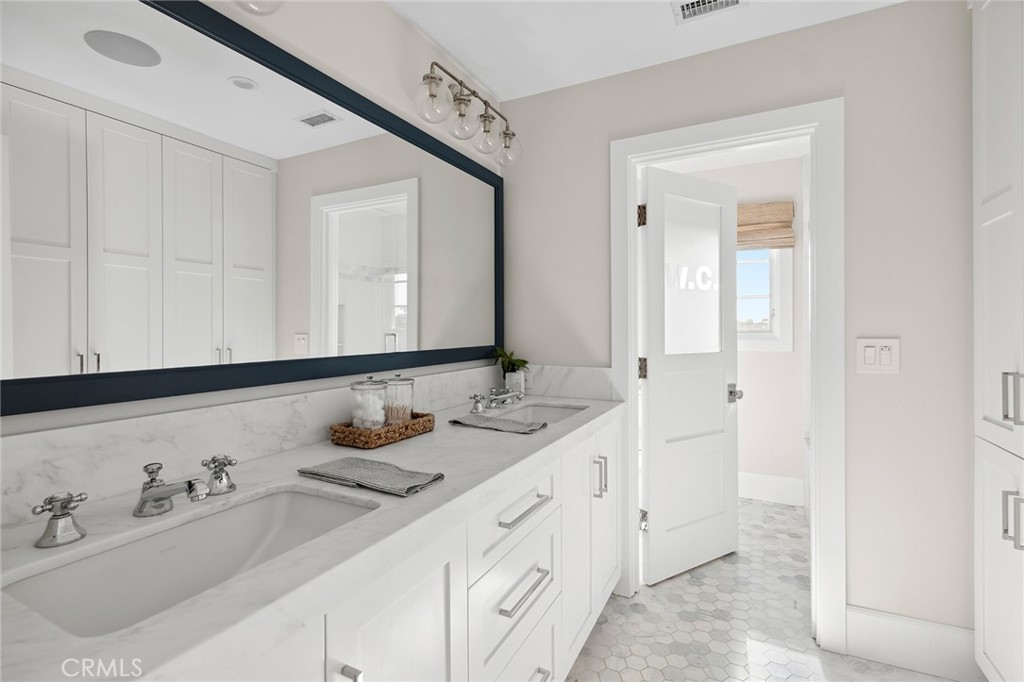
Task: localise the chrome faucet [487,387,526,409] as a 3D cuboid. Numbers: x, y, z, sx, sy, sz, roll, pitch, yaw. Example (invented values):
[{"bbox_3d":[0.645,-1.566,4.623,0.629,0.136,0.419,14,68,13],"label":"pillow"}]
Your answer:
[{"bbox_3d":[-0.034,0.246,1.969,0.163,0.084,0.060,0,1,26],"label":"chrome faucet"}]

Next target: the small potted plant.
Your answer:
[{"bbox_3d":[-0.003,0.155,2.259,0.140,0.240,0.130,0,1,26],"label":"small potted plant"}]

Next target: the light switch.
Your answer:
[{"bbox_3d":[1.351,0.056,1.677,0.127,0.128,0.012,0,1,26],"label":"light switch"}]

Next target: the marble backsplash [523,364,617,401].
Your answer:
[{"bbox_3d":[0.227,0.201,2.235,0.535,0.156,0.020,0,1,26],"label":"marble backsplash"}]

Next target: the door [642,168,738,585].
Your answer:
[{"bbox_3d":[0.946,0.171,2.366,0.675,2.015,0.036,-1,1,-29],"label":"door"}]

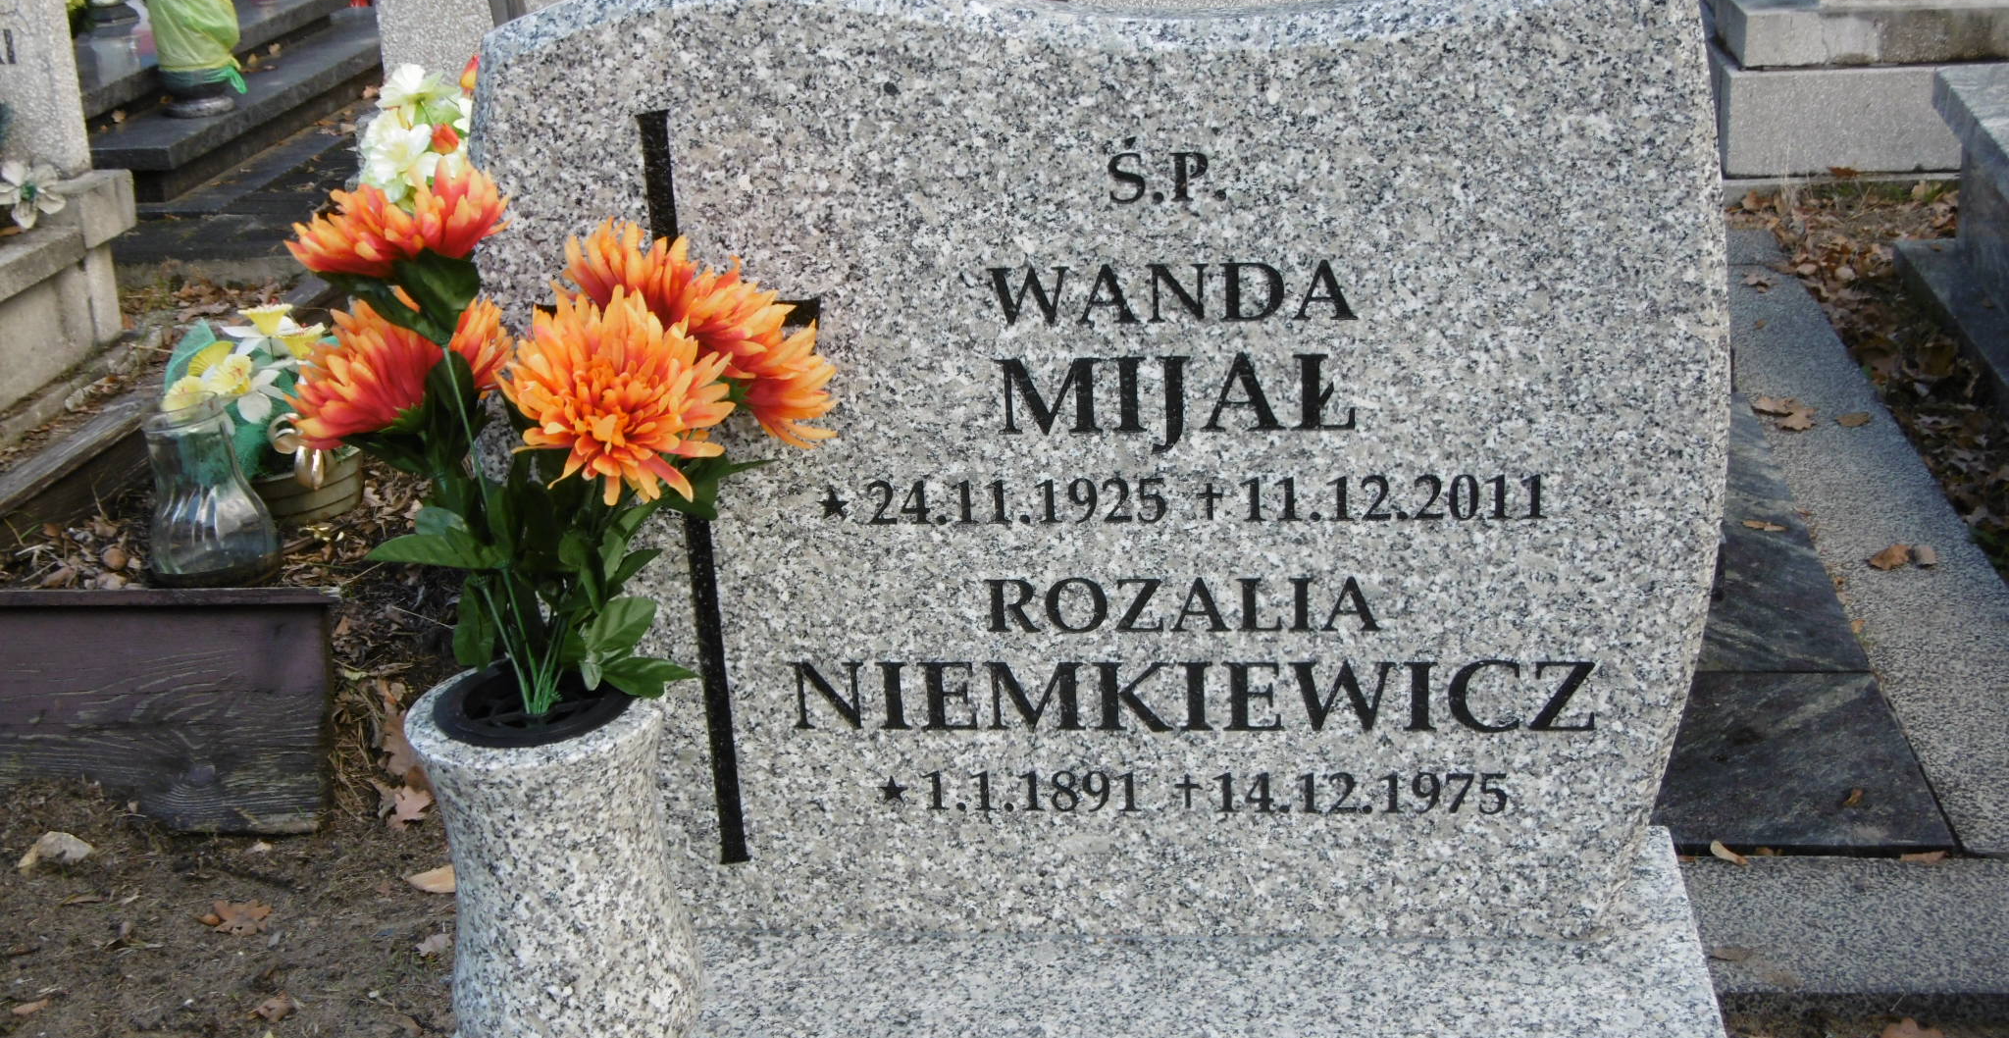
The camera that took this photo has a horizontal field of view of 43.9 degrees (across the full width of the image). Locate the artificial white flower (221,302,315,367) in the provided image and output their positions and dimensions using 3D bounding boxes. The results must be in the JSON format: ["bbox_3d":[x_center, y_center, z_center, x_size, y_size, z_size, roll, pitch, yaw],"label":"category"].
[{"bbox_3d":[-0.701,-0.177,2.380,0.086,0.042,0.075,-1,21,7],"label":"artificial white flower"}]

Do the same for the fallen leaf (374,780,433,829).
[{"bbox_3d":[-0.584,0.277,2.425,0.050,0.025,0.075,-1,21,7],"label":"fallen leaf"}]

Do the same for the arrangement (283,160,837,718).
[{"bbox_3d":[-0.244,-0.027,1.375,0.290,0.310,0.230,-1,21,7],"label":"arrangement"}]

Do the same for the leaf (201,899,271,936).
[{"bbox_3d":[-0.692,0.358,2.245,0.060,0.015,0.055,-1,21,7],"label":"leaf"}]

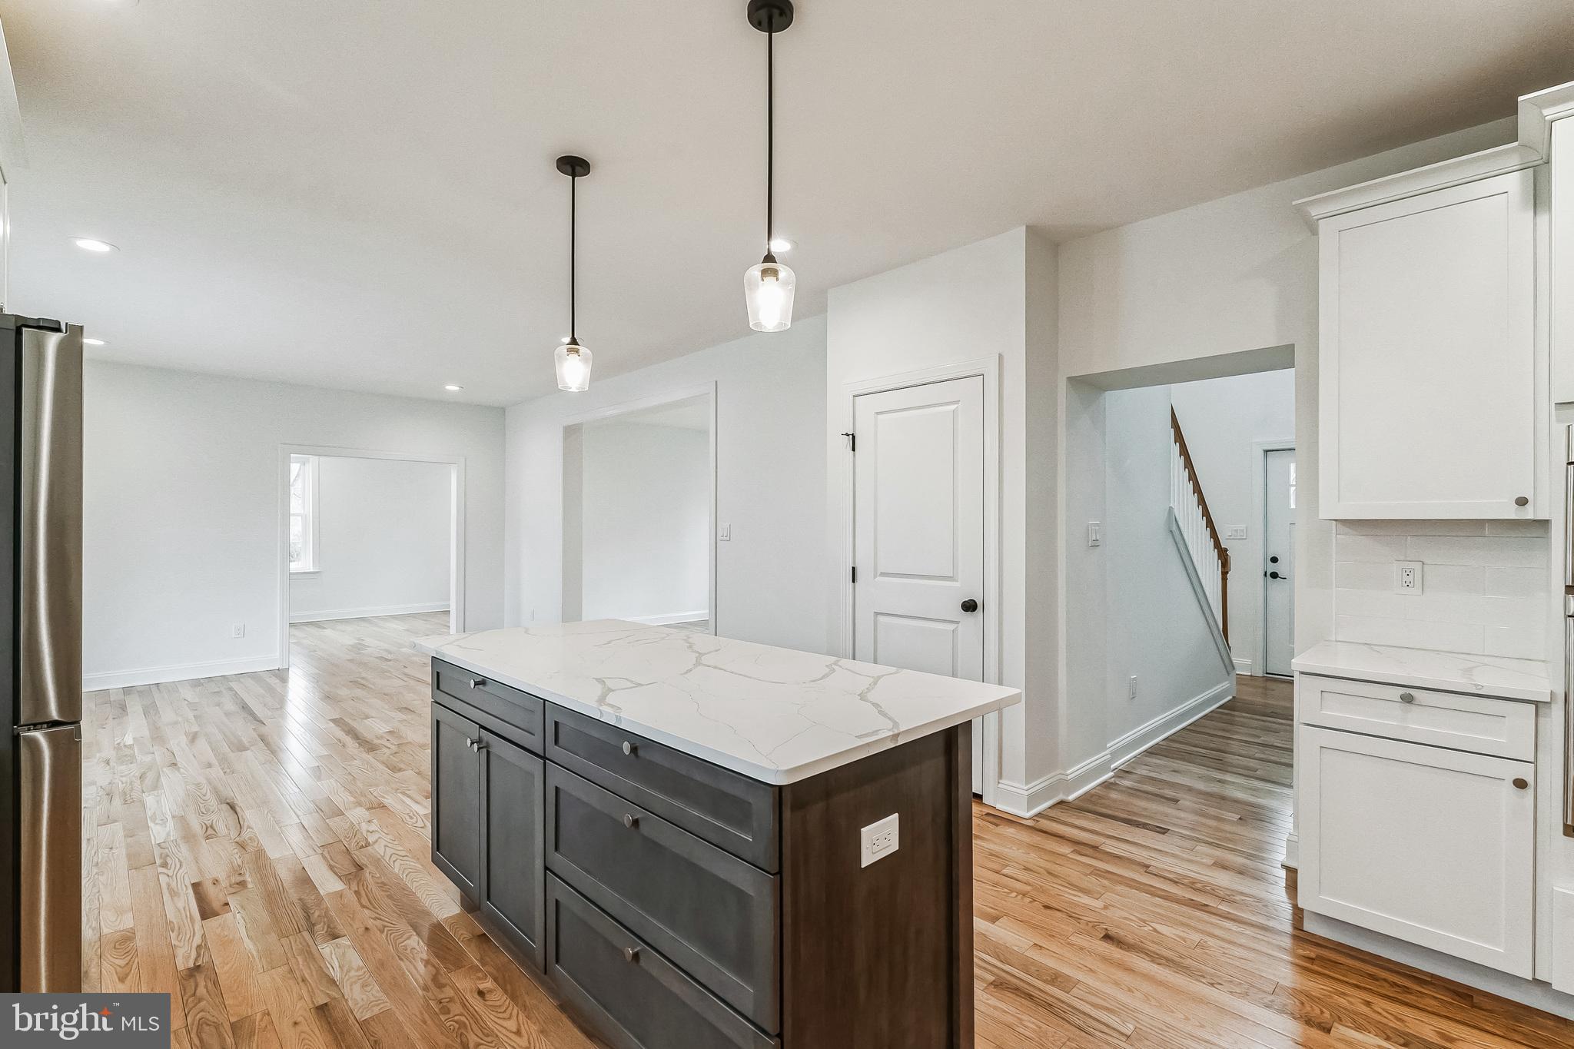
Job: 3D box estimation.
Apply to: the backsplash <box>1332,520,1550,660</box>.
[{"bbox_3d":[2.288,0.212,2.485,0.017,0.456,0.547,0,0,-45],"label":"backsplash"}]

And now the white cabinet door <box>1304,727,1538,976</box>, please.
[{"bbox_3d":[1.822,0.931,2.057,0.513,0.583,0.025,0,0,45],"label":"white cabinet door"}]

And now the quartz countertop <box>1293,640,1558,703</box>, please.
[{"bbox_3d":[2.054,0.456,2.277,0.630,0.034,0.563,0,0,-45],"label":"quartz countertop"}]

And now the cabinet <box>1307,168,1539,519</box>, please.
[{"bbox_3d":[2.167,-0.553,2.381,0.328,1.074,0.535,0,0,-45],"label":"cabinet"}]

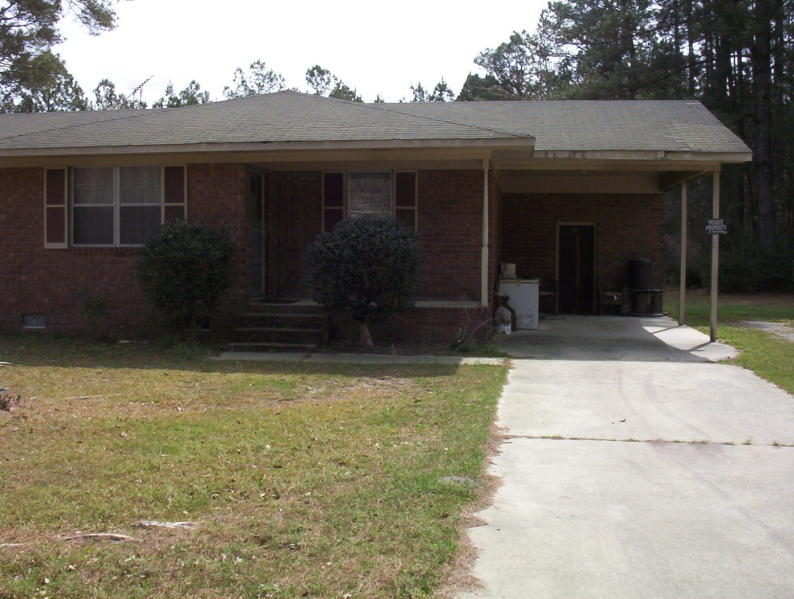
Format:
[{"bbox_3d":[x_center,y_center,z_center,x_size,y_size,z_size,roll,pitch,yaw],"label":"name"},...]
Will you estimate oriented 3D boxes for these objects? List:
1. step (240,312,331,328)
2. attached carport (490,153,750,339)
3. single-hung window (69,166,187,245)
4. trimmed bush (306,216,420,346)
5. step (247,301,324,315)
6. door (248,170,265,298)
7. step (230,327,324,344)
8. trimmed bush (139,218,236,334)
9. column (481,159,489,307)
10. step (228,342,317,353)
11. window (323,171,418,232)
[{"bbox_3d":[-1.749,0.315,14.134,1.380,0.210,0.360,1,3,8],"label":"step"},{"bbox_3d":[4.028,-0.981,17.470,4.020,3.050,5.800,1,3,8],"label":"attached carport"},{"bbox_3d":[-4.402,-1.518,14.613,1.970,1.300,0.100,1,3,8],"label":"single-hung window"},{"bbox_3d":[-0.500,-0.225,13.177,1.642,1.930,1.600,1,3,8],"label":"trimmed bush"},{"bbox_3d":[-1.729,0.123,14.459,1.300,0.165,0.370,1,3,8],"label":"step"},{"bbox_3d":[-2.343,-1.060,14.900,0.090,2.080,0.940,1,3,8],"label":"door"},{"bbox_3d":[-1.803,0.542,13.827,1.410,0.205,0.350,1,3,8],"label":"step"},{"bbox_3d":[-3.252,-0.286,13.735,1.464,1.810,1.440,1,3,8],"label":"trimmed bush"},{"bbox_3d":[1.355,-1.012,13.813,0.095,2.265,0.095,1,3,8],"label":"column"},{"bbox_3d":[-1.856,0.720,13.516,1.340,0.115,0.340,1,3,8],"label":"step"},{"bbox_3d":[-0.478,-1.554,15.373,1.630,1.320,0.100,1,3,8],"label":"window"}]

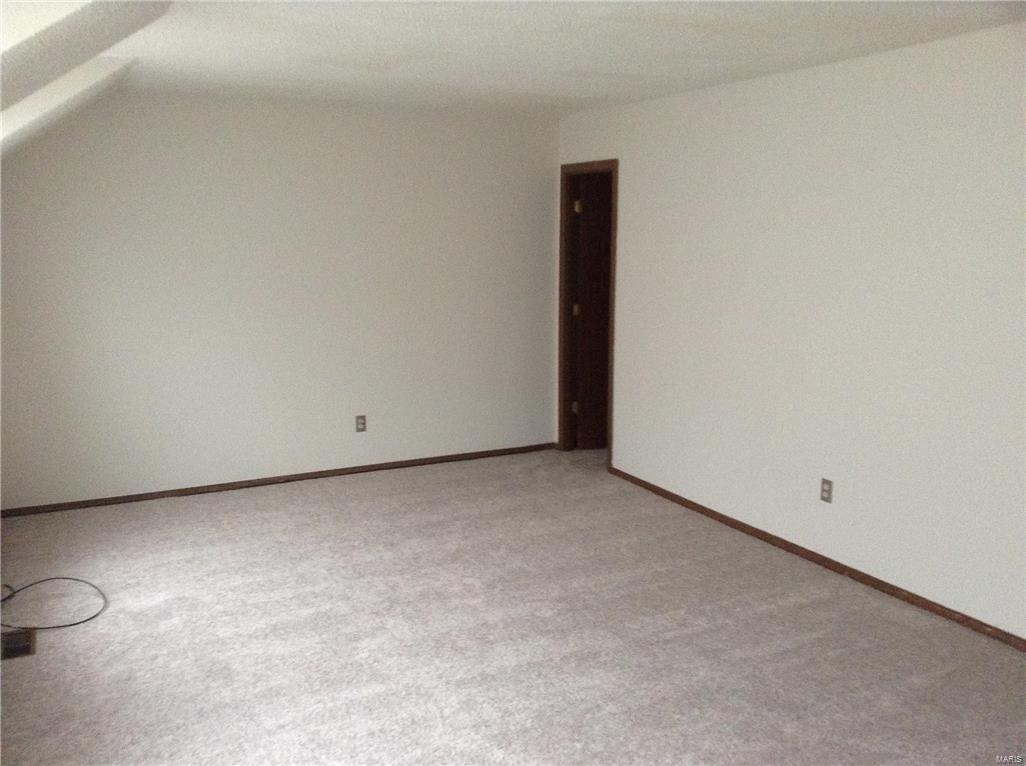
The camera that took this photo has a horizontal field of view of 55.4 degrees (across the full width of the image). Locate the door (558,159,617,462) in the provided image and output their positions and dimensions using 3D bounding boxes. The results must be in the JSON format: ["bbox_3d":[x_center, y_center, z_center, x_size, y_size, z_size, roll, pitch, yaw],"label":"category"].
[{"bbox_3d":[0.565,-0.478,6.878,0.130,2.100,0.750,-5,11,-26],"label":"door"}]

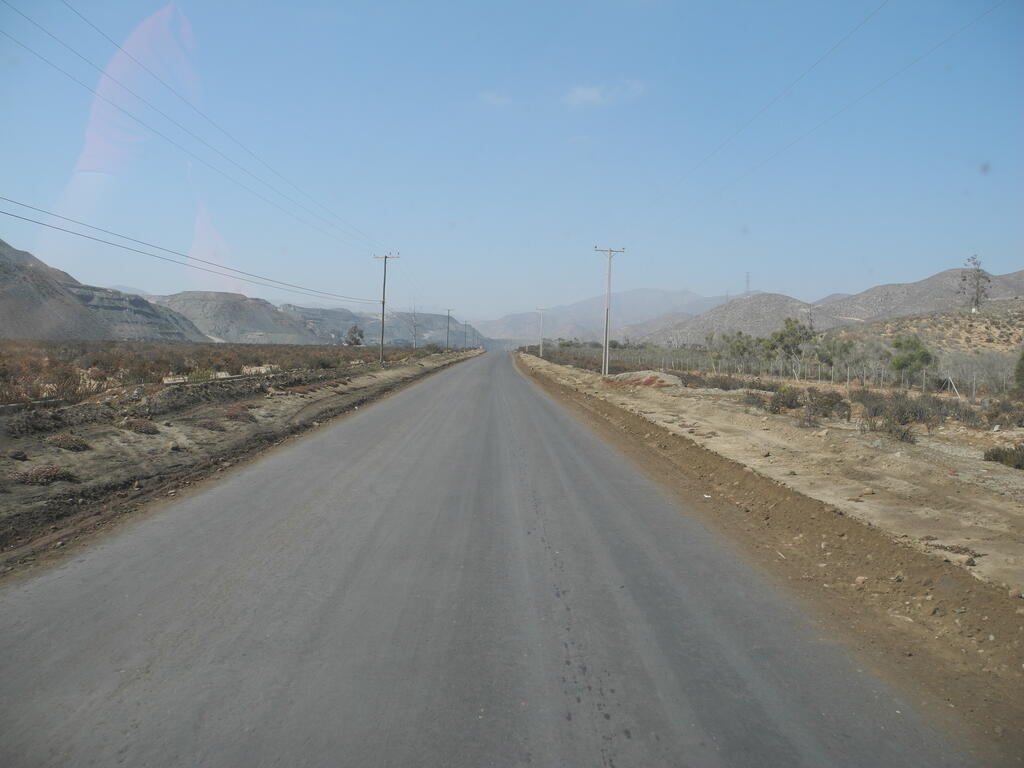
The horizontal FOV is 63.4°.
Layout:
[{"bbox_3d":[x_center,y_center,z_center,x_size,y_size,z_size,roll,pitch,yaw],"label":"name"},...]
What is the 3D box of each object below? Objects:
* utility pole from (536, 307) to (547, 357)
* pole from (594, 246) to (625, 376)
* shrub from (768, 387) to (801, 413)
[{"bbox_3d":[5.841,-10.197,164.000,2.150,10.000,0.400,1,3,-1],"label":"utility pole"},{"bbox_3d":[7.456,-5.602,64.000,2.250,9.950,0.400,1,3,-1],"label":"pole"},{"bbox_3d":[10.528,0.607,32.000,1.100,0.980,1.050,1,3,-1],"label":"shrub"}]

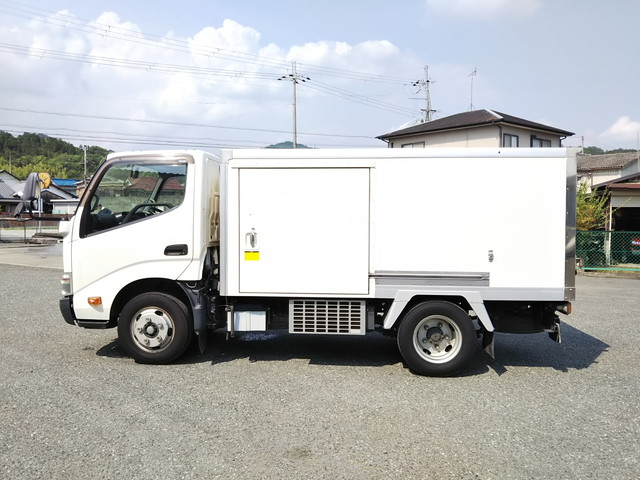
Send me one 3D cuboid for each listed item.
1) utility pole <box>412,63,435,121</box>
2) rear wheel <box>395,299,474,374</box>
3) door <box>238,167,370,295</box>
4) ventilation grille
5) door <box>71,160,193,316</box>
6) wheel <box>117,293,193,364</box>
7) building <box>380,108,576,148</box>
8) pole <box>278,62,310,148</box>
[{"bbox_3d":[8.810,-7.403,45.738,1.800,13.726,1.200,-1,2,-18],"label":"utility pole"},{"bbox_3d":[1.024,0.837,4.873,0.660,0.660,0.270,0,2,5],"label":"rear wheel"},{"bbox_3d":[-0.134,-0.076,4.798,1.123,1.080,0.070,0,2,5],"label":"door"},{"bbox_3d":[0.069,0.676,4.872,0.669,0.301,0.070,0,2,5],"label":"ventilation grille"},{"bbox_3d":[-1.658,-0.012,5.009,1.128,1.457,0.170,0,2,5],"label":"door"},{"bbox_3d":[-1.491,0.798,5.083,0.655,0.655,0.210,0,2,5],"label":"wheel"},{"bbox_3d":[8.925,-3.823,32.159,7.245,7.673,8.190,-2,3,-41],"label":"building"},{"bbox_3d":[-1.998,-7.188,43.745,1.900,13.457,1.600,2,3,37],"label":"pole"}]

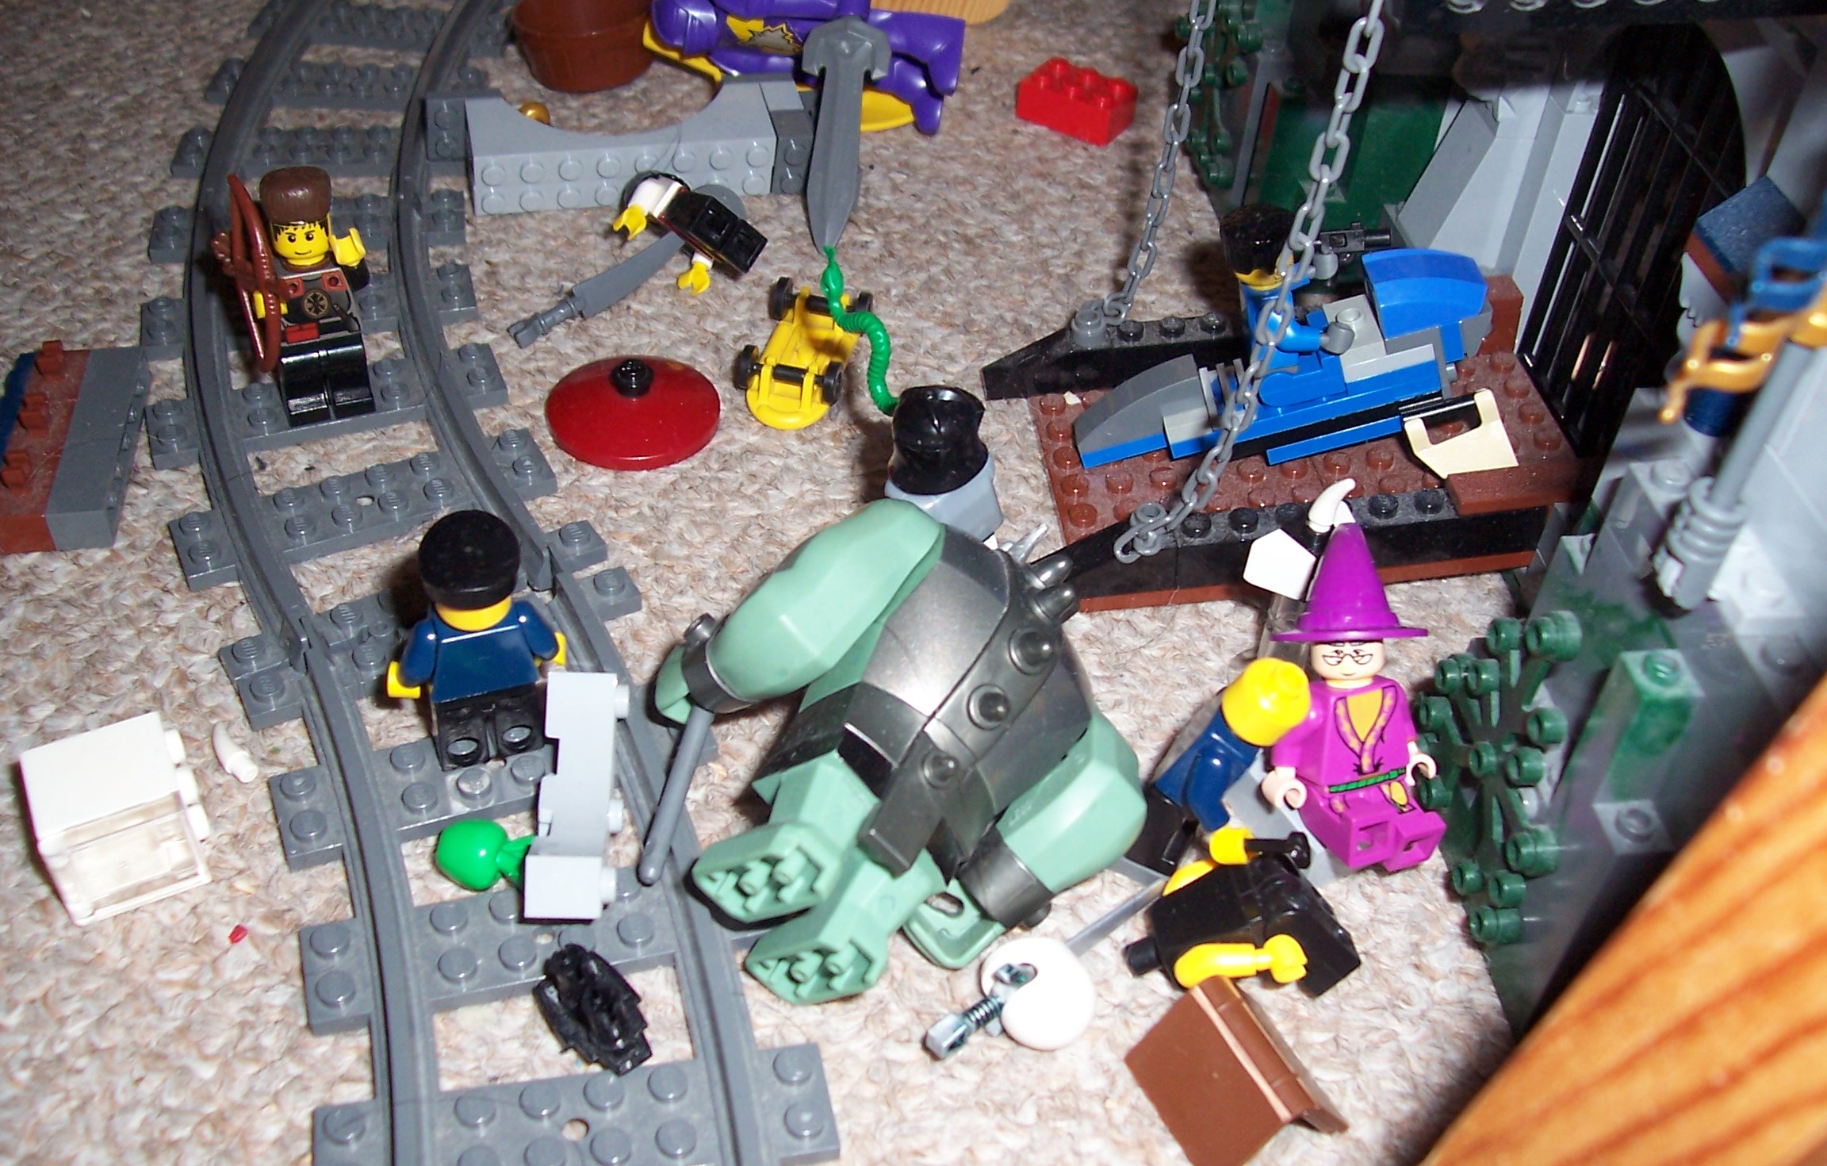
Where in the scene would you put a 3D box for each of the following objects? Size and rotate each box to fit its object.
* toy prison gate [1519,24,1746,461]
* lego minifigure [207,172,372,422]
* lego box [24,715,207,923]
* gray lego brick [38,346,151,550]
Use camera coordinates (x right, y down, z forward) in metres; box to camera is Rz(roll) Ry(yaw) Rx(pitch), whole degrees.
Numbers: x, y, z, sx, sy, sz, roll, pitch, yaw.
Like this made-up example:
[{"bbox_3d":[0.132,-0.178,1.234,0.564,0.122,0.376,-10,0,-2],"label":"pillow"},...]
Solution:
[{"bbox_3d":[0.125,-0.058,0.307,0.006,0.080,0.047,-2,43,-6],"label":"toy prison gate"},{"bbox_3d":[-0.107,-0.047,0.315,0.029,0.046,0.016,-11,45,-20],"label":"lego minifigure"},{"bbox_3d":[-0.113,0.032,0.255,0.020,0.016,0.016,-18,47,-22],"label":"lego box"},{"bbox_3d":[-0.145,-0.025,0.321,0.011,0.008,0.048,-6,43,-10],"label":"gray lego brick"}]

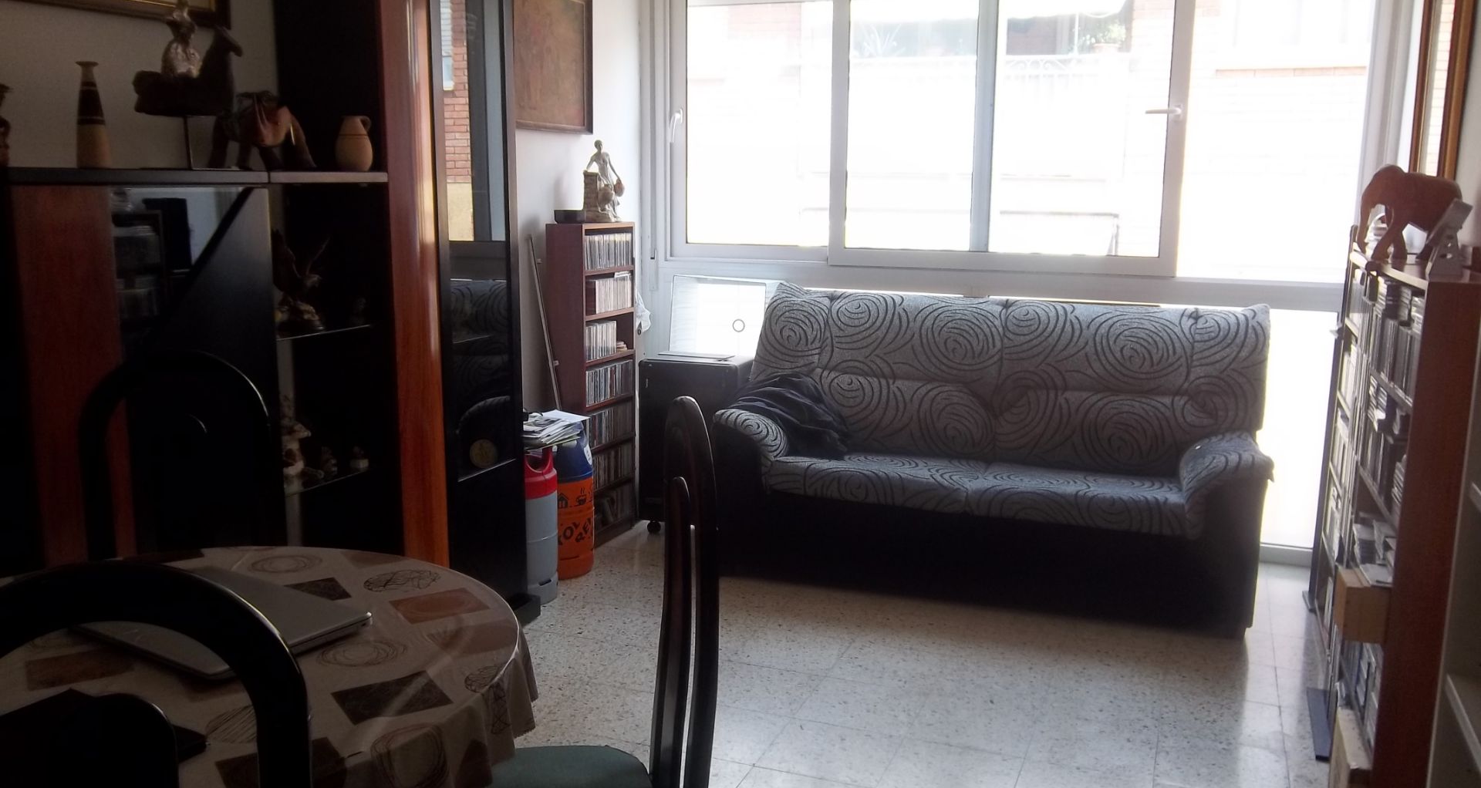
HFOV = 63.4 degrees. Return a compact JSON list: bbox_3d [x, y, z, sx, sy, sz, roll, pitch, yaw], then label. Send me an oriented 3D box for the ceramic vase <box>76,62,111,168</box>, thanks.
[{"bbox_3d":[-1.300,-0.557,2.395,0.061,0.209,0.061,-5,12,-27],"label":"ceramic vase"}]

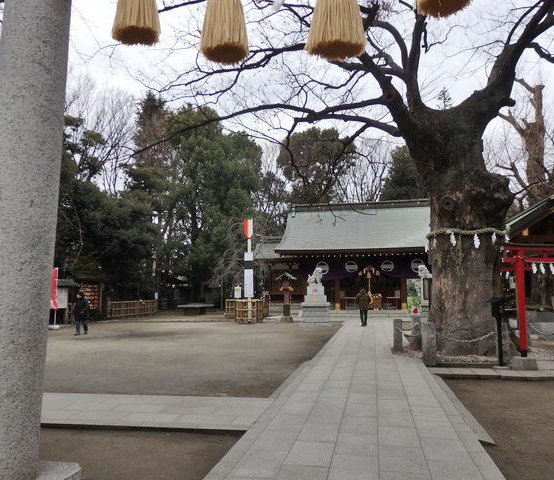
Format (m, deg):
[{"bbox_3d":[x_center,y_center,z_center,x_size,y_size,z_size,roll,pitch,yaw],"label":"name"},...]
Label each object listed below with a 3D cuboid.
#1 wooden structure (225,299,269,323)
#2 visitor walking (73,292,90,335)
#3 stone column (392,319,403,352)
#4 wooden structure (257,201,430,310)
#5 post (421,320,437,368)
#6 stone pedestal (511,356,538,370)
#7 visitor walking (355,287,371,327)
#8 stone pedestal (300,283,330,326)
[{"bbox_3d":[-1.574,3.788,24.758,2.300,1.220,2.600,0,-6,-3],"label":"wooden structure"},{"bbox_3d":[-7.537,2.843,17.946,0.580,1.640,0.500,2,-7,-20],"label":"visitor walking"},{"bbox_3d":[3.149,2.479,12.074,0.200,0.850,0.200,-2,-7,12],"label":"stone column"},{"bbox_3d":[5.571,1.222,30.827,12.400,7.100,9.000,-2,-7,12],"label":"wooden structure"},{"bbox_3d":[3.209,2.195,9.806,0.220,0.910,0.220,0,-6,-6],"label":"post"},{"bbox_3d":[4.980,2.464,9.283,0.350,0.240,0.340,1,-6,-9],"label":"stone pedestal"},{"bbox_3d":[3.926,3.055,20.973,0.550,1.680,0.400,-2,-7,12],"label":"visitor walking"},{"bbox_3d":[1.855,3.056,21.746,1.380,1.930,1.300,-2,-7,12],"label":"stone pedestal"}]

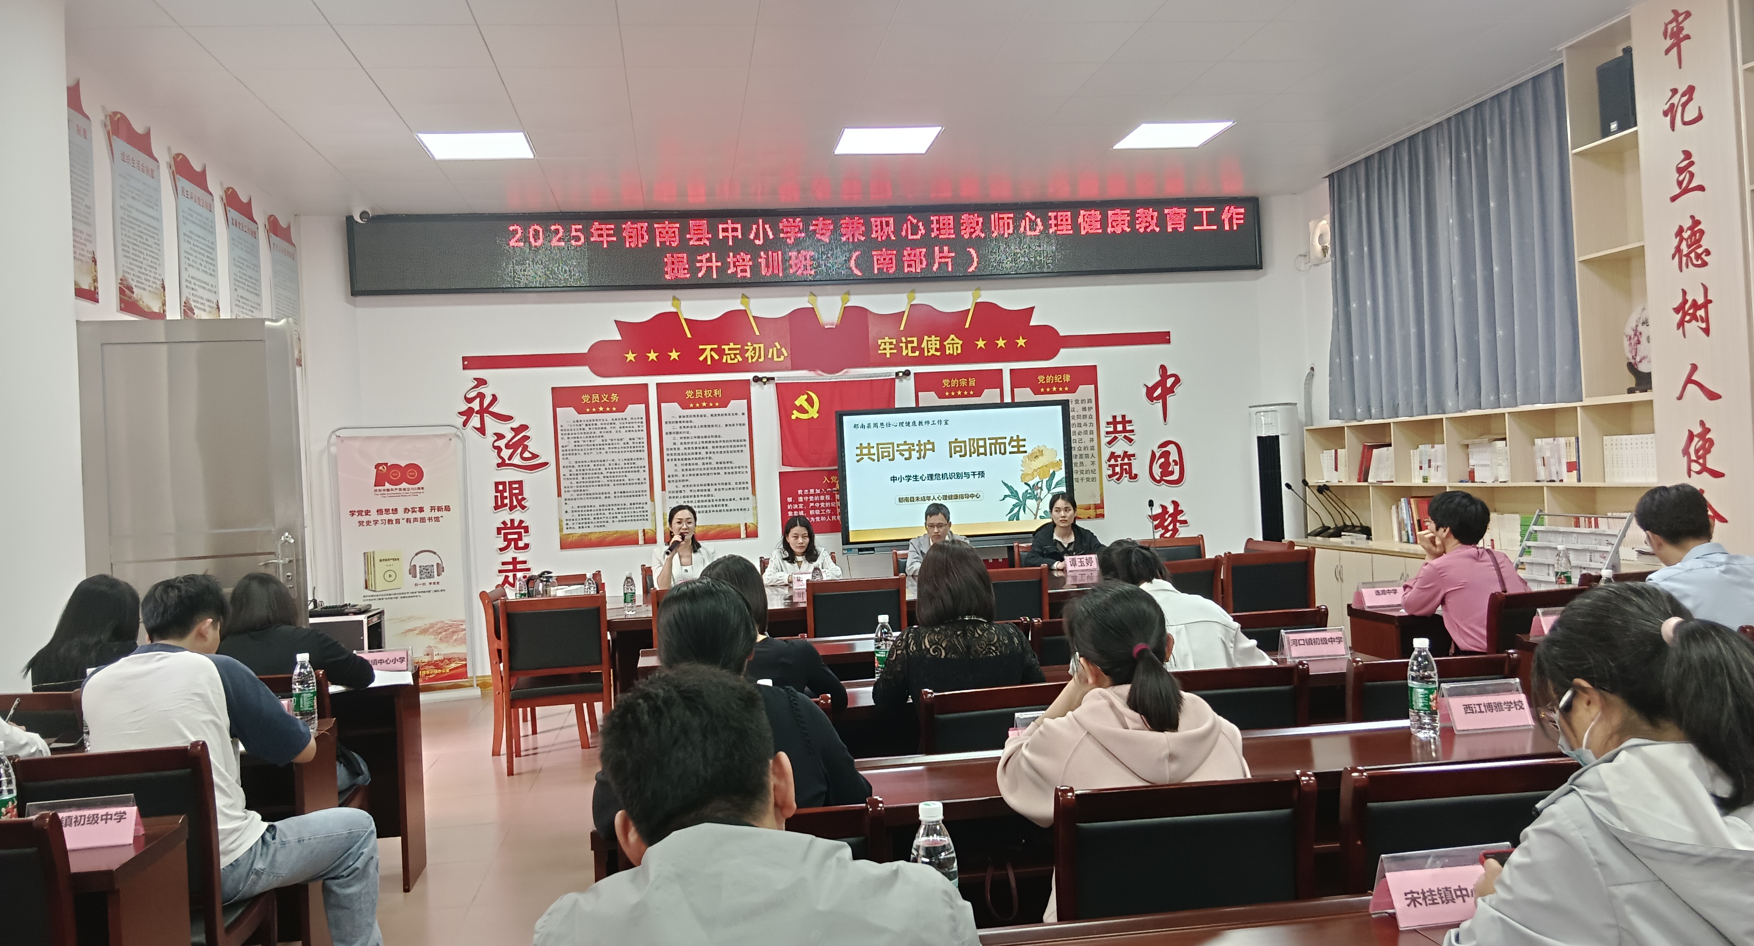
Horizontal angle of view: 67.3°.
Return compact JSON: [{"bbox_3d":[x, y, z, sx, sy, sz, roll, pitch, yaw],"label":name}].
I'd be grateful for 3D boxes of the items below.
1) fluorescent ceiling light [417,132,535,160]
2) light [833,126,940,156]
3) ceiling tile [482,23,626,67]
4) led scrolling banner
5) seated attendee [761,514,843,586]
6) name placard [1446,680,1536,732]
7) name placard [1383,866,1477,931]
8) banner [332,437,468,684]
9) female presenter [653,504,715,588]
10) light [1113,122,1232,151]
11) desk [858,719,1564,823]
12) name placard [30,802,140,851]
[{"bbox_3d":[-2.384,-1.966,7.894,0.610,0.030,0.600,-3,0,-8],"label":"fluorescent ceiling light"},{"bbox_3d":[0.059,-2.038,8.061,0.600,0.030,0.600,-3,0,-8],"label":"light"},{"bbox_3d":[-1.475,-1.965,6.063,0.600,0.020,0.590,-3,0,-8],"label":"ceiling tile"},{"bbox_3d":[-0.377,-1.723,10.001,6.901,0.570,0.120,-3,0,-8],"label":"led scrolling banner"},{"bbox_3d":[-0.456,0.862,8.399,0.515,1.172,0.626,-3,0,-8],"label":"seated attendee"},{"bbox_3d":[1.385,0.534,3.001,0.200,0.094,0.076,-3,0,-10],"label":"name placard"},{"bbox_3d":[0.791,0.562,1.820,0.200,0.094,0.076,-3,0,-10],"label":"name placard"},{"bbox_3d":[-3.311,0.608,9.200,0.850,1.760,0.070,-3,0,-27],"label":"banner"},{"bbox_3d":[-1.159,0.838,8.161,0.480,1.270,0.680,-3,0,-10],"label":"female presenter"},{"bbox_3d":[1.853,-2.125,8.287,0.595,0.030,0.595,-3,0,-8],"label":"light"},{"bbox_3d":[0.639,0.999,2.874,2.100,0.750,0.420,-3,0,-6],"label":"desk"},{"bbox_3d":[-1.605,0.702,2.660,0.200,0.095,0.095,-3,0,-8],"label":"name placard"}]

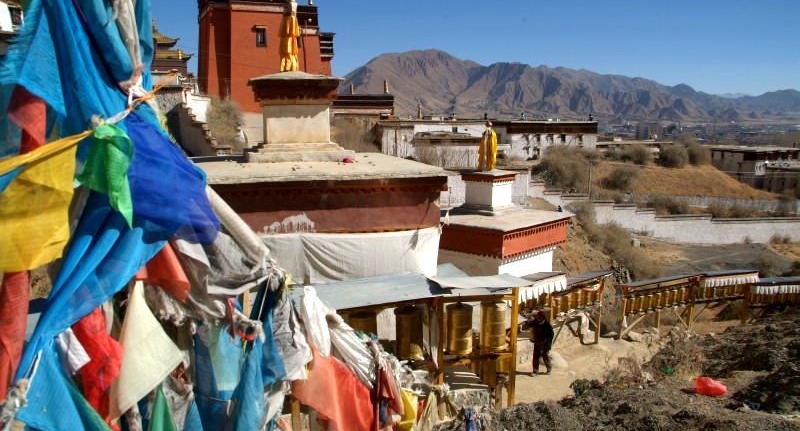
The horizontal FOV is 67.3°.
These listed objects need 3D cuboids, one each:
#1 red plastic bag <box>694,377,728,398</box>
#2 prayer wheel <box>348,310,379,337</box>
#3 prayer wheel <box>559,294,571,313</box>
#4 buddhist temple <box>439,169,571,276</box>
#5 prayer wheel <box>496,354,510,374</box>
[{"bbox_3d":[3.268,1.797,6.300,0.300,0.170,0.230,1,10,0],"label":"red plastic bag"},{"bbox_3d":[-0.669,2.186,10.850,0.490,0.870,0.490,1,10,0],"label":"prayer wheel"},{"bbox_3d":[4.082,2.191,14.900,0.290,0.410,0.290,1,10,0],"label":"prayer wheel"},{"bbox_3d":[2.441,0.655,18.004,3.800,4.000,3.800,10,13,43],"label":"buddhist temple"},{"bbox_3d":[2.165,3.116,12.600,0.310,0.430,0.310,1,10,0],"label":"prayer wheel"}]

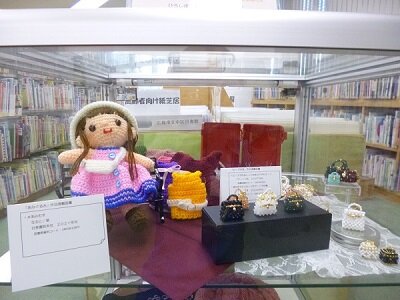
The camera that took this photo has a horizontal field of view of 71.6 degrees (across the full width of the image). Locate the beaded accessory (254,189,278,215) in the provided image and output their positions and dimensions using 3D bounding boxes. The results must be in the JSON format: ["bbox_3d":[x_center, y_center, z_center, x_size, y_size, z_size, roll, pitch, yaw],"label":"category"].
[{"bbox_3d":[0.111,0.088,0.480,0.040,0.043,0.025,-1,10,-8],"label":"beaded accessory"}]

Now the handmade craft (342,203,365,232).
[{"bbox_3d":[0.292,0.126,0.529,0.038,0.050,0.019,3,10,14],"label":"handmade craft"}]

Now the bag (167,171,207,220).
[{"bbox_3d":[-0.032,0.097,0.626,0.089,0.106,0.047,-1,10,-6],"label":"bag"}]

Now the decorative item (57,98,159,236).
[{"bbox_3d":[-0.186,0.027,0.578,0.196,0.250,0.132,-3,10,-18],"label":"decorative item"}]

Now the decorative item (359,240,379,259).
[{"bbox_3d":[0.281,0.166,0.467,0.032,0.027,0.024,3,10,15],"label":"decorative item"}]

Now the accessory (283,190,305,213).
[{"bbox_3d":[0.163,0.090,0.493,0.034,0.036,0.025,-1,10,-8],"label":"accessory"}]

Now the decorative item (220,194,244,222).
[{"bbox_3d":[0.053,0.094,0.456,0.033,0.041,0.025,-2,10,-12],"label":"decorative item"}]

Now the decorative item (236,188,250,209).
[{"bbox_3d":[0.076,0.087,0.507,0.025,0.036,0.017,-2,10,-12],"label":"decorative item"}]

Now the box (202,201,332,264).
[{"bbox_3d":[0.118,0.140,0.499,0.209,0.065,0.082,-2,10,-14],"label":"box"}]

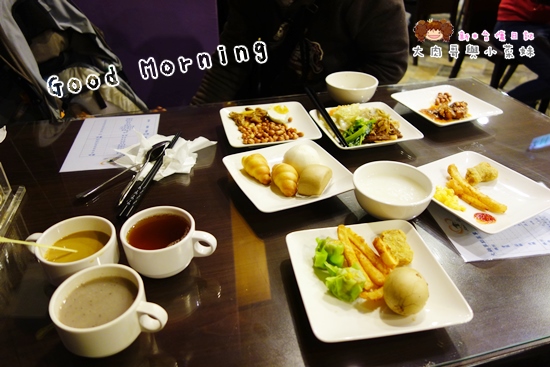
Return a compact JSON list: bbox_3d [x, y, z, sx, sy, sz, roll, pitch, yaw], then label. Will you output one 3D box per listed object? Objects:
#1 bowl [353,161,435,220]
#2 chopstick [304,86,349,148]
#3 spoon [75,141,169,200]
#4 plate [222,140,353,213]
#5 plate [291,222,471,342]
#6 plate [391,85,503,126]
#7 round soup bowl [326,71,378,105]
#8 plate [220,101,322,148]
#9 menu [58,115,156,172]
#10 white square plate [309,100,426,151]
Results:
[{"bbox_3d":[0.163,0.019,0.604,0.110,0.050,0.110,0,33,0],"label":"bowl"},{"bbox_3d":[0.096,-0.136,0.837,0.014,0.008,0.251,-7,38,-11],"label":"chopstick"},{"bbox_3d":[-0.237,-0.025,0.683,0.040,0.020,0.179,24,46,31],"label":"spoon"},{"bbox_3d":[0.024,-0.010,0.673,0.168,0.023,0.168,-15,36,-22],"label":"plate"},{"bbox_3d":[0.109,0.109,0.492,0.168,0.023,0.168,-5,34,-8],"label":"plate"},{"bbox_3d":[0.358,-0.159,0.904,0.168,0.023,0.168,-12,35,-18],"label":"plate"},{"bbox_3d":[0.167,-0.201,0.940,0.110,0.050,0.110,0,33,0],"label":"round soup bowl"},{"bbox_3d":[-0.011,-0.107,0.820,0.168,0.023,0.168,-7,34,-11],"label":"plate"},{"bbox_3d":[-0.296,-0.081,0.794,0.148,0.002,0.209,-5,34,-8],"label":"menu"},{"bbox_3d":[0.170,-0.105,0.819,0.168,0.023,0.168,-9,34,-14],"label":"white square plate"}]

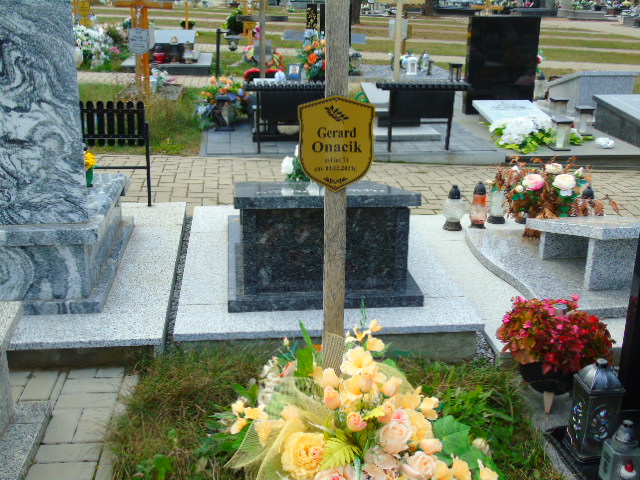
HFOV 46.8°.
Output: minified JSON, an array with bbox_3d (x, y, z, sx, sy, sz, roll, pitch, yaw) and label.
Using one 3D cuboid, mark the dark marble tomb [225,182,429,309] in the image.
[{"bbox_3d":[-0.025,-0.123,3.458,0.805,0.469,1.103,-1,20,-6],"label":"dark marble tomb"}]

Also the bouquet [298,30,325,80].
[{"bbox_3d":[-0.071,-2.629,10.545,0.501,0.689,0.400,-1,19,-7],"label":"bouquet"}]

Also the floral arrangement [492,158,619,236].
[{"bbox_3d":[1.300,-0.249,4.125,0.675,0.427,0.427,-1,20,-6],"label":"floral arrangement"}]

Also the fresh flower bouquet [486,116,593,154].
[{"bbox_3d":[1.950,-0.945,6.438,0.890,0.250,0.520,-1,19,-7],"label":"fresh flower bouquet"}]

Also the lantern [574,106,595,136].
[{"bbox_3d":[2.455,-1.110,6.851,0.129,0.263,0.129,-1,20,-6],"label":"lantern"}]

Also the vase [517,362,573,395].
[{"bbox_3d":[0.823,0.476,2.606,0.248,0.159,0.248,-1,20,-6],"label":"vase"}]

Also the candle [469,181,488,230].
[{"bbox_3d":[0.952,-0.213,4.411,0.110,0.274,0.110,-1,19,-7],"label":"candle"}]

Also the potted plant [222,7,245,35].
[{"bbox_3d":[-2.159,-5.478,18.456,0.540,0.700,0.520,-1,19,-7],"label":"potted plant"}]

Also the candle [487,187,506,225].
[{"bbox_3d":[1.086,-0.234,4.513,0.110,0.253,0.110,-1,19,-7],"label":"candle"}]

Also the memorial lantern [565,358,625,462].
[{"bbox_3d":[0.857,0.514,2.298,0.112,0.320,0.112,-1,20,-6],"label":"memorial lantern"}]

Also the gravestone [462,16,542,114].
[{"bbox_3d":[1.942,-1.855,7.915,0.747,1.003,0.090,-1,19,-7],"label":"gravestone"}]

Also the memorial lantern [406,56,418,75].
[{"bbox_3d":[1.264,-2.395,10.161,0.139,0.238,0.139,-1,20,-6],"label":"memorial lantern"}]

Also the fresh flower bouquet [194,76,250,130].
[{"bbox_3d":[-0.873,-1.226,6.634,0.491,0.467,0.377,-1,20,-6],"label":"fresh flower bouquet"}]

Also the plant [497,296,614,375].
[{"bbox_3d":[0.817,0.361,2.567,0.405,0.310,0.365,-1,19,-7],"label":"plant"}]

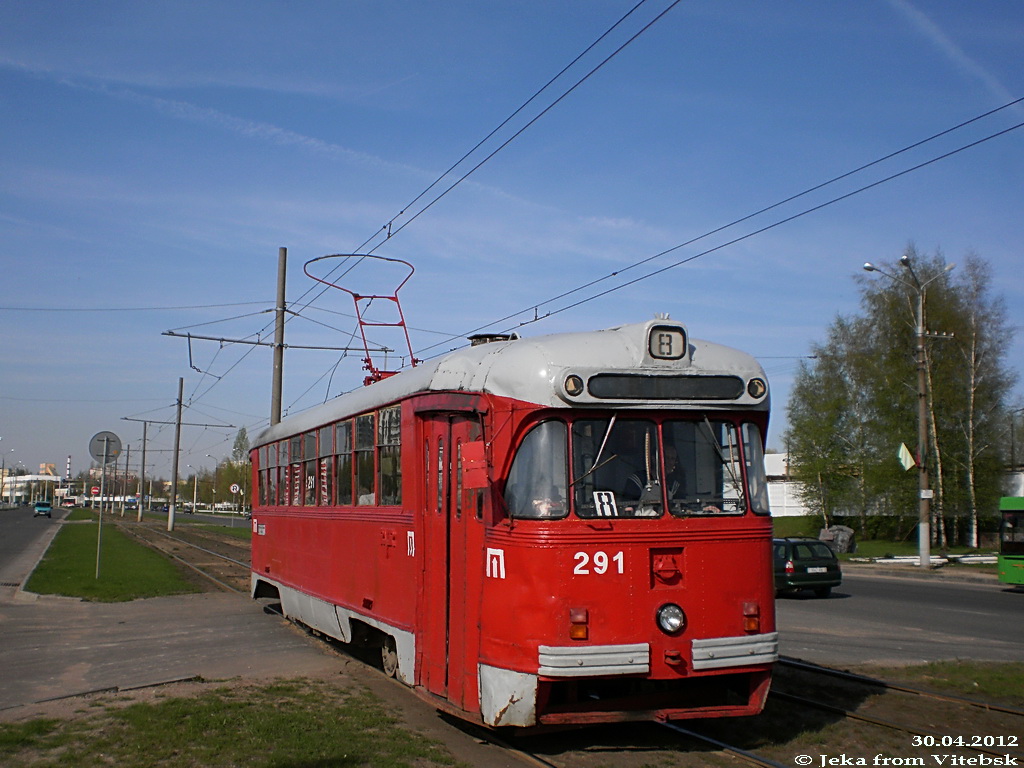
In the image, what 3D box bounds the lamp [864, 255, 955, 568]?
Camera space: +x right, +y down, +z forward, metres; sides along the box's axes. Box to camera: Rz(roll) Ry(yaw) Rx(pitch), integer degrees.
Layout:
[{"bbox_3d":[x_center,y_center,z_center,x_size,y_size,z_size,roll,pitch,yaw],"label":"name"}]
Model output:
[{"bbox_3d":[15.342,1.119,40.133,3.400,11.400,2.500,4,-7,-22],"label":"lamp"}]

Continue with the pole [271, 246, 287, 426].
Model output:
[{"bbox_3d":[-7.941,0.664,35.846,0.360,10.500,0.360,4,-7,-22],"label":"pole"}]

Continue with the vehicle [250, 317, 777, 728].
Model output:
[{"bbox_3d":[-1.370,1.898,14.261,2.600,3.260,13.800,4,-7,-22],"label":"vehicle"}]

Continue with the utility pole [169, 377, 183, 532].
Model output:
[{"bbox_3d":[-22.897,4.841,72.695,0.380,10.400,0.380,4,-7,-22],"label":"utility pole"}]

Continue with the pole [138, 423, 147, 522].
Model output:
[{"bbox_3d":[-38.458,9.149,110.981,0.380,10.400,0.380,4,-7,-22],"label":"pole"}]

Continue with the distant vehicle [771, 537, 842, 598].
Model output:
[{"bbox_3d":[6.440,4.687,27.703,1.700,1.460,4.500,4,-7,-22],"label":"distant vehicle"}]

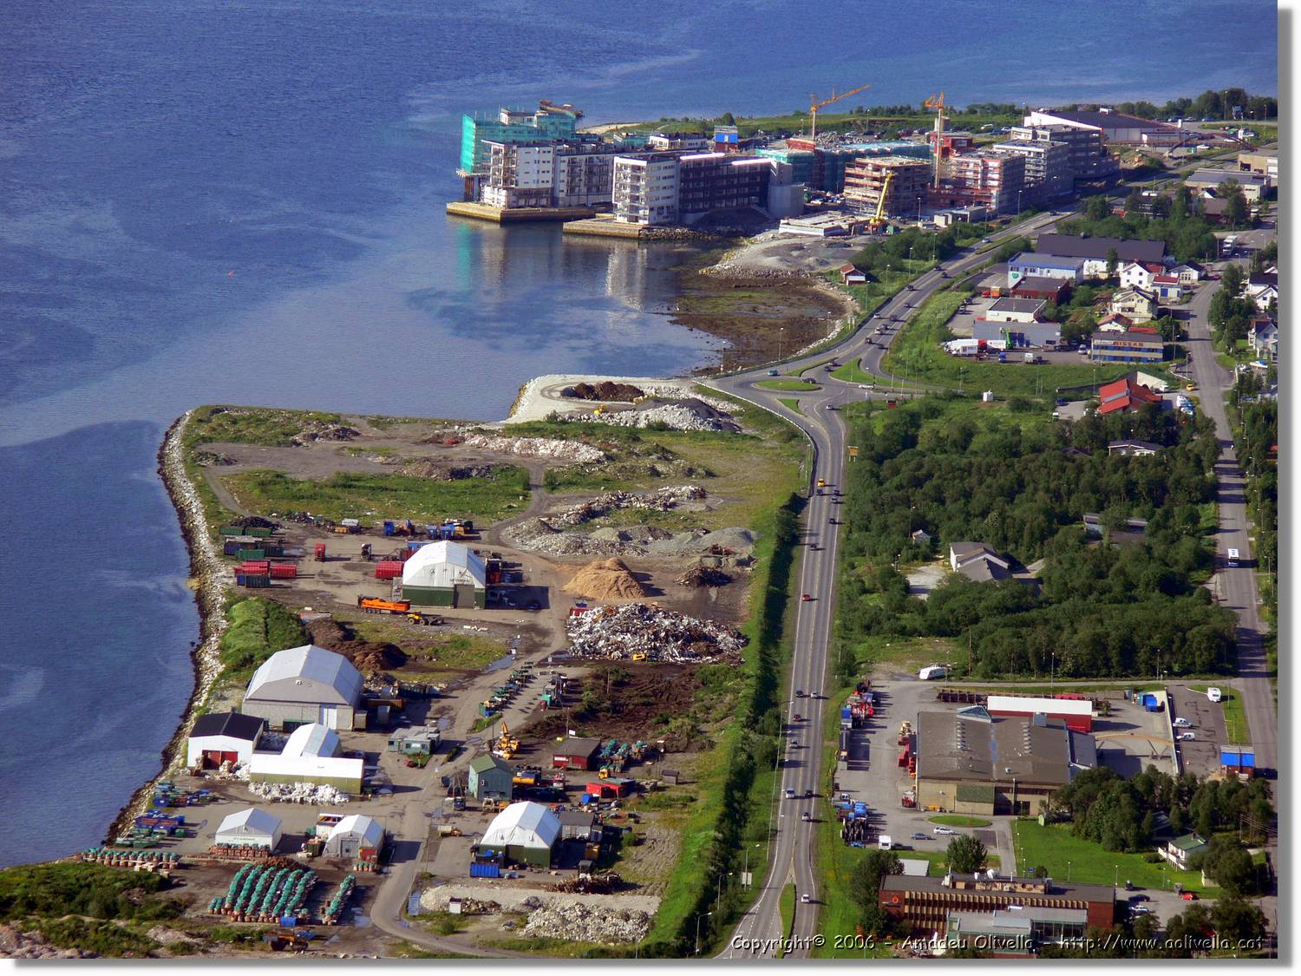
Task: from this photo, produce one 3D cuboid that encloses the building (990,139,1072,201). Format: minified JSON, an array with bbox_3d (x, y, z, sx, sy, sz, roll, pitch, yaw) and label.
[{"bbox_3d":[122.822,-102.710,3741.468,18.000,16.500,25.000,5,8,17],"label":"building"}]

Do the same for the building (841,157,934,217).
[{"bbox_3d":[72.110,-91.604,3512.676,16.500,15.200,20.000,-6,12,-44],"label":"building"}]

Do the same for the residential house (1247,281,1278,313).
[{"bbox_3d":[182.627,-56.315,3405.891,9.800,7.600,11.000,3,8,0],"label":"residential house"}]

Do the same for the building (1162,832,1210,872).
[{"bbox_3d":[115.160,77.440,2452.000,9.000,5.600,10.500,0,9,-18],"label":"building"}]

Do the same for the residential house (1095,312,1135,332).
[{"bbox_3d":[130.750,-44.800,3238.930,8.500,6.800,12.000,4,9,11],"label":"residential house"}]

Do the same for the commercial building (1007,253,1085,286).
[{"bbox_3d":[114.128,-61.852,3320.986,19.300,6.900,18.000,4,8,12],"label":"commercial building"}]

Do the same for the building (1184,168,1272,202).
[{"bbox_3d":[186.769,-97.864,3745.483,25.500,6.100,31.000,3,8,4],"label":"building"}]

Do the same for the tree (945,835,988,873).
[{"bbox_3d":[64.947,74.744,2368.035,8.300,7.500,8.300,3,8,0],"label":"tree"}]

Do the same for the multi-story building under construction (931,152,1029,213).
[{"bbox_3d":[101.160,-95.460,3571.050,22.000,16.500,24.000,5,9,17],"label":"multi-story building under construction"}]

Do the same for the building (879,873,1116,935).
[{"bbox_3d":[71.358,86.444,2372.812,47.800,10.500,19.000,3,8,0],"label":"building"}]

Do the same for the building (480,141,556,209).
[{"bbox_3d":[-41.797,-99.782,3663.870,17.500,20.000,15.500,-2,9,-31],"label":"building"}]

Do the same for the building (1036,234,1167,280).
[{"bbox_3d":[130.407,-66.911,3333.586,36.500,10.700,18.000,4,8,7],"label":"building"}]

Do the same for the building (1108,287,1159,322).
[{"bbox_3d":[135.043,-51.471,3223.505,12.000,8.100,10.500,4,8,12],"label":"building"}]

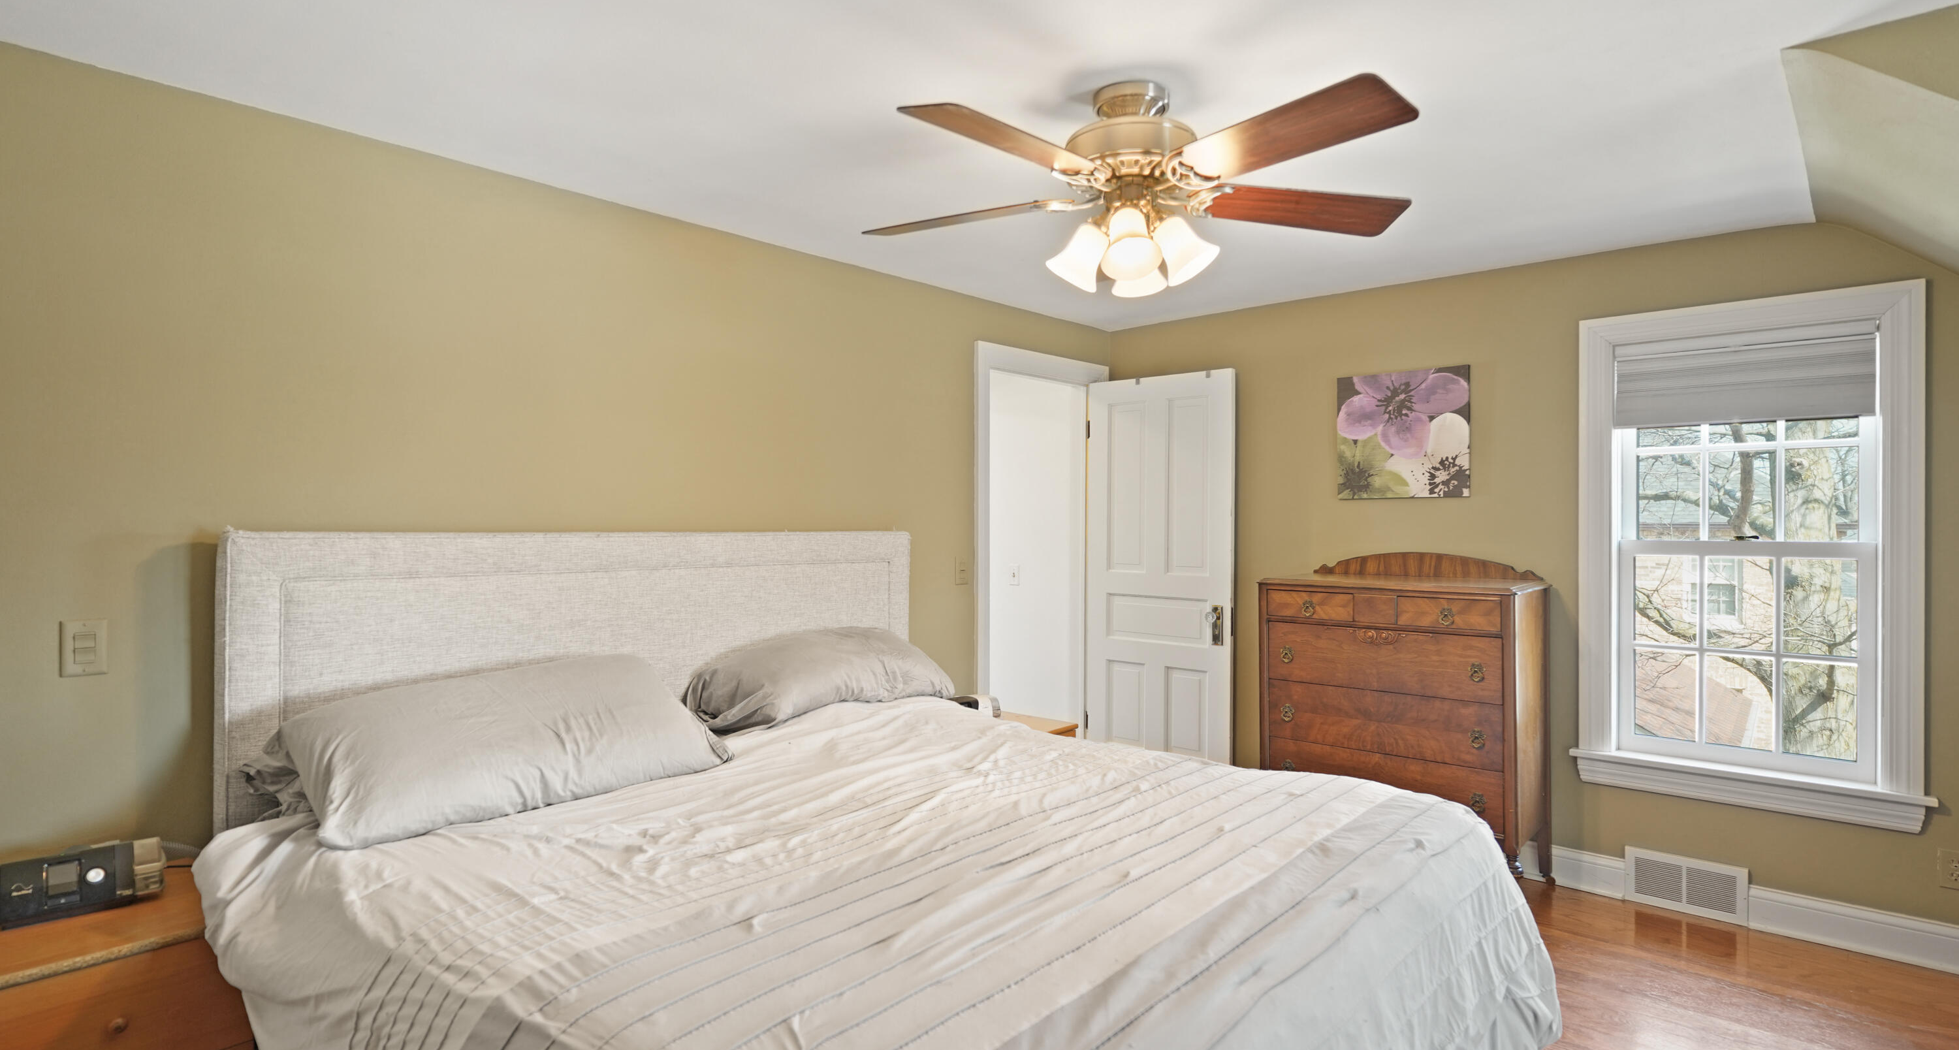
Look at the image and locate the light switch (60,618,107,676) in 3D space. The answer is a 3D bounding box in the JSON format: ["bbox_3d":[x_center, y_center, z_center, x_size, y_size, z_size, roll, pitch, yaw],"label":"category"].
[{"bbox_3d":[-1.815,0.251,1.877,0.010,0.114,0.071,0,1,41],"label":"light switch"}]

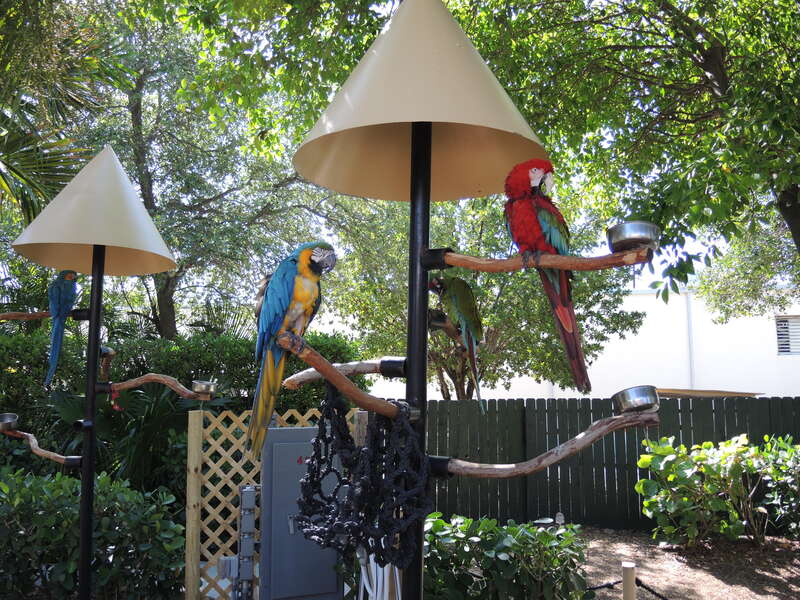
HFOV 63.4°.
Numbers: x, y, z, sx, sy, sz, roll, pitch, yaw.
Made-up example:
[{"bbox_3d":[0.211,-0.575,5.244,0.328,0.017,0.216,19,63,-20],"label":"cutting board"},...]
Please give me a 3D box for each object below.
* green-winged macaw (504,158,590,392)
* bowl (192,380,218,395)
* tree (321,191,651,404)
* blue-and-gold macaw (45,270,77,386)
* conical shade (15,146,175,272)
[{"bbox_3d":[0.515,-0.086,2.260,0.250,0.800,0.340,-3,-6,23],"label":"green-winged macaw"},{"bbox_3d":[-1.299,0.581,4.300,0.160,0.070,0.160,5,-6,0],"label":"bowl"},{"bbox_3d":[1.463,0.441,11.200,5.400,4.700,5.000,0,-6,0],"label":"tree"},{"bbox_3d":[-2.103,0.177,4.020,0.190,0.720,0.300,-1,-6,8],"label":"blue-and-gold macaw"},{"bbox_3d":[-1.905,-0.610,4.130,0.940,0.730,0.940,5,-6,0],"label":"conical shade"}]

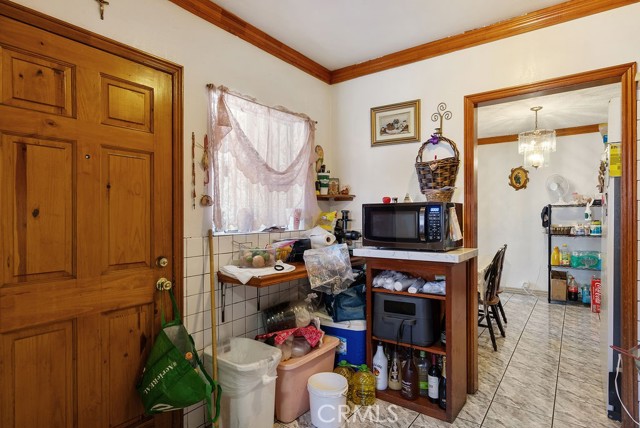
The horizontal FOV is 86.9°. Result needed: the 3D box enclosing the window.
[{"bbox_3d":[-0.339,-0.322,2.466,0.090,0.910,1.050,0,0,37],"label":"window"}]

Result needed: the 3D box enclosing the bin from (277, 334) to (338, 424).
[{"bbox_3d":[-0.163,1.060,2.251,0.410,0.380,0.570,0,0,37],"label":"bin"}]

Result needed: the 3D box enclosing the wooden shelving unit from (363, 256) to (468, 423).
[{"bbox_3d":[0.646,0.772,2.296,0.580,0.955,0.310,0,0,37],"label":"wooden shelving unit"}]

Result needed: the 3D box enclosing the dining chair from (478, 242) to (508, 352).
[{"bbox_3d":[1.560,0.785,3.382,0.520,0.930,0.460,0,0,37],"label":"dining chair"}]

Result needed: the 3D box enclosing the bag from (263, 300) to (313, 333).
[{"bbox_3d":[-0.191,0.710,2.372,0.240,0.220,0.390,0,0,37],"label":"bag"}]

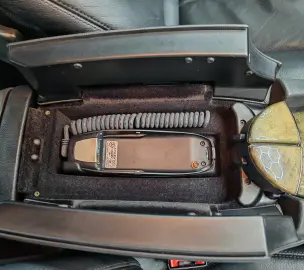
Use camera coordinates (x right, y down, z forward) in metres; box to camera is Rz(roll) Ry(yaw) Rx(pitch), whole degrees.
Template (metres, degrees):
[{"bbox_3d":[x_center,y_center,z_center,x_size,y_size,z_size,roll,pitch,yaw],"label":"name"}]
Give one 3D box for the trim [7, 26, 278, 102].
[{"bbox_3d":[-0.003,-0.075,0.314,0.292,0.092,0.044,-1,74,2],"label":"trim"}]

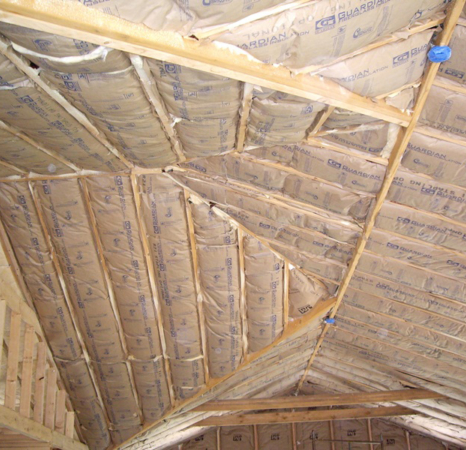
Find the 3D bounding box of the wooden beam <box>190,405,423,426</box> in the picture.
[{"bbox_3d":[1.007,2.659,9.150,3.120,0.140,0.045,-3,-24,0],"label":"wooden beam"}]

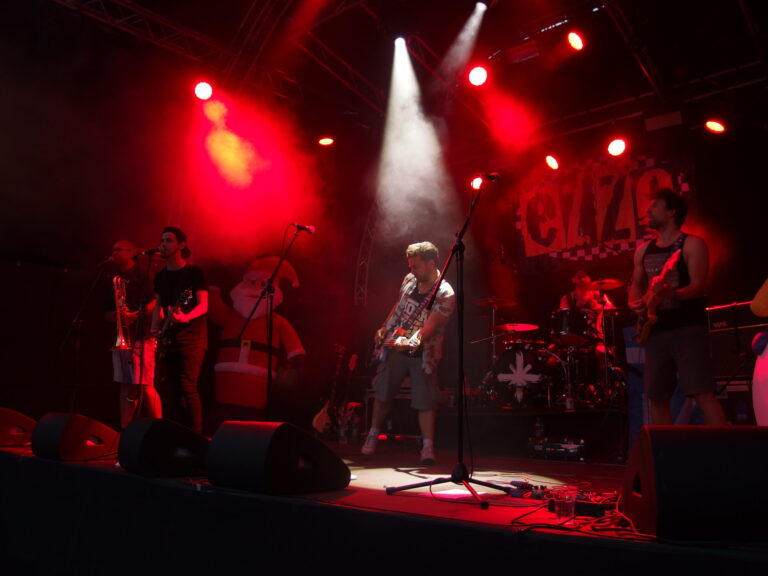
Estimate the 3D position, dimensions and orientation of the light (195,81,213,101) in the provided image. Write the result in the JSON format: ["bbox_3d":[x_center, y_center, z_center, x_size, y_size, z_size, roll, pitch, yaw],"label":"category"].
[{"bbox_3d":[-2.325,-2.562,7.999,0.260,0.260,0.300,4,27,-22],"label":"light"}]

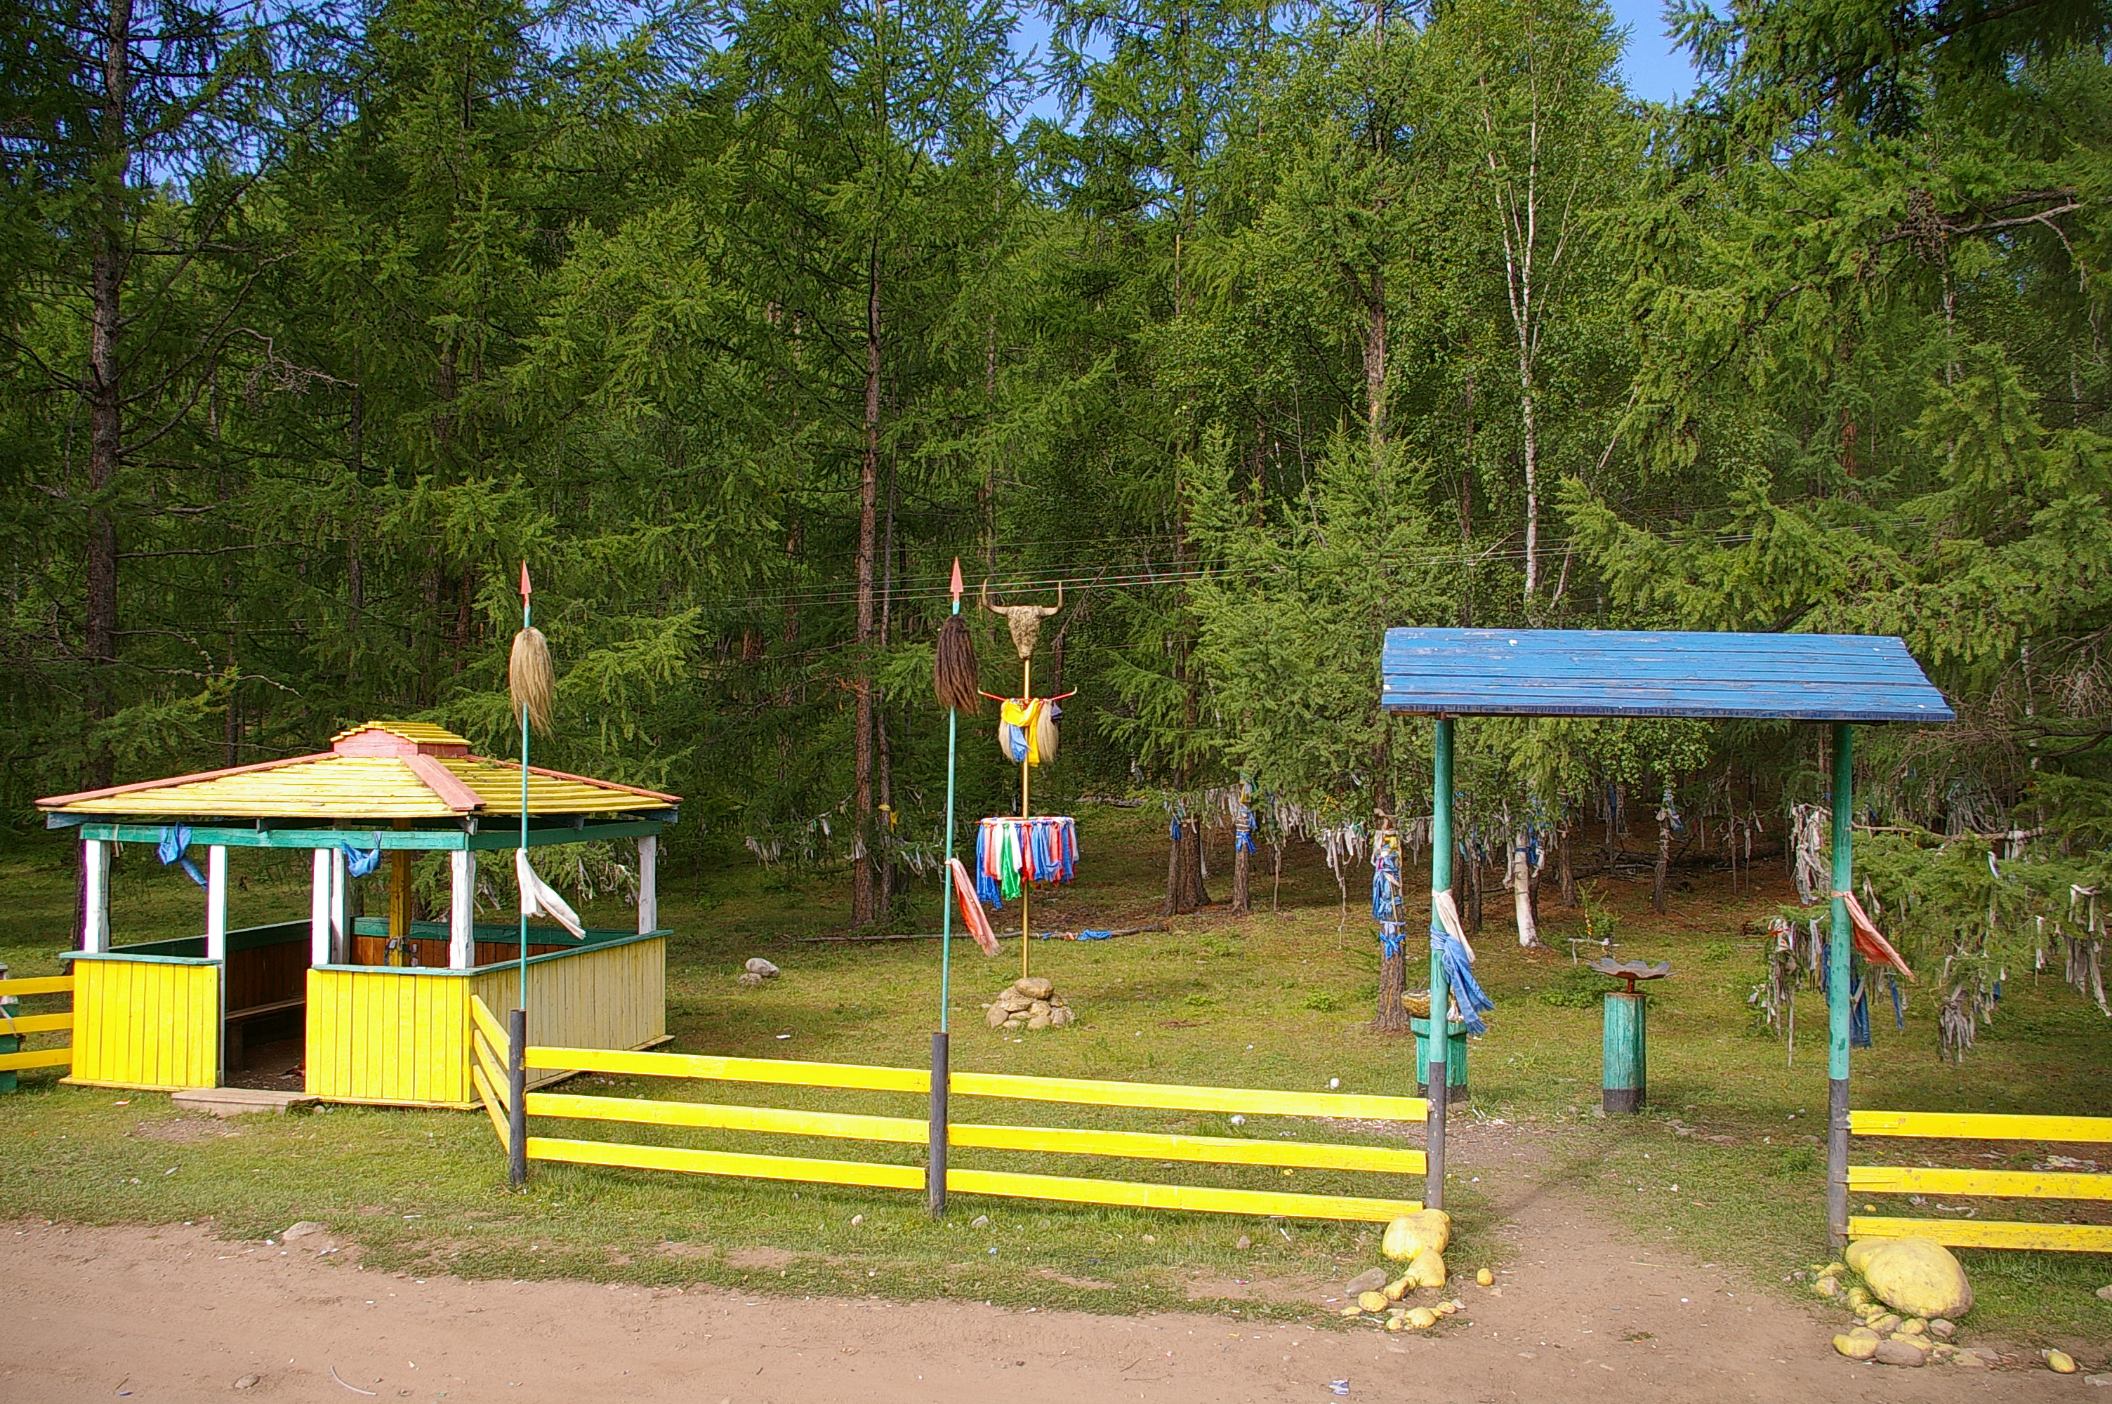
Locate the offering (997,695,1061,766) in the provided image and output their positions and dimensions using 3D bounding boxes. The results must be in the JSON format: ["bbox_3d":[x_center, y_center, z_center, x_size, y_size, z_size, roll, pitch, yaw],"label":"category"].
[{"bbox_3d":[-0.244,0.274,14.599,0.567,0.644,0.280,0,-2,3],"label":"offering"}]

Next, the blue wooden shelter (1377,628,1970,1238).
[{"bbox_3d":[3.108,1.239,8.477,2.632,3.219,1.588,0,-2,12],"label":"blue wooden shelter"}]

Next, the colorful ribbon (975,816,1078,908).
[{"bbox_3d":[-0.275,1.475,14.659,0.935,0.843,0.889,0,-2,3],"label":"colorful ribbon"}]

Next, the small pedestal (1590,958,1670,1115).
[{"bbox_3d":[4.207,2.456,11.698,0.614,1.105,0.614,1,-2,0],"label":"small pedestal"}]

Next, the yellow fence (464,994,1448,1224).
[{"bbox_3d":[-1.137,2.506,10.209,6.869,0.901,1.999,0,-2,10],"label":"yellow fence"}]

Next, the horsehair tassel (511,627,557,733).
[{"bbox_3d":[-3.214,-0.137,9.708,0.283,0.657,0.263,0,-2,6],"label":"horsehair tassel"}]

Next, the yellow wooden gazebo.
[{"bbox_3d":[-5.771,1.615,13.743,3.789,2.875,3.339,0,-2,13],"label":"yellow wooden gazebo"}]

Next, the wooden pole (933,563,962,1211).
[{"bbox_3d":[-0.622,1.074,9.049,0.100,3.720,0.100,1,-2,6],"label":"wooden pole"}]

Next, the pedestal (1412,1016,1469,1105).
[{"bbox_3d":[2.921,2.690,12.023,0.454,0.631,0.454,0,-2,17],"label":"pedestal"}]

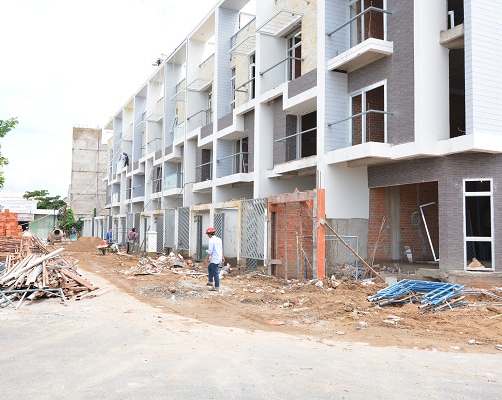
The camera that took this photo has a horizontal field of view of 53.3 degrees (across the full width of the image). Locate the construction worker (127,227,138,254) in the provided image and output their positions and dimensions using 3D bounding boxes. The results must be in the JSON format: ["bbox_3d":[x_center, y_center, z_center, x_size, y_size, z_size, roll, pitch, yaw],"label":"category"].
[{"bbox_3d":[-7.754,2.670,32.800,0.550,1.670,0.360,1,-3,-6],"label":"construction worker"}]

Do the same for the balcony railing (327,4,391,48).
[{"bbox_3d":[3.722,-5.592,17.247,0.870,1.050,2.420,2,-4,-25],"label":"balcony railing"}]

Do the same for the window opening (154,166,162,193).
[{"bbox_3d":[-7.586,-1.574,41.572,0.200,2.200,2.000,2,-4,-25],"label":"window opening"}]

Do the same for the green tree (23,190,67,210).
[{"bbox_3d":[-35.346,2.322,86.000,7.600,7.400,7.200,2,-4,-26],"label":"green tree"}]

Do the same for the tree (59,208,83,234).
[{"bbox_3d":[-26.566,3.419,74.000,3.600,4.400,3.400,2,-4,-26],"label":"tree"}]

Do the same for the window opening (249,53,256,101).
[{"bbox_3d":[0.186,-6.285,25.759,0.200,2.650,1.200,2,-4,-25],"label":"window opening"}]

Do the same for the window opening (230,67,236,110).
[{"bbox_3d":[-0.952,-6.203,28.162,0.200,2.600,0.750,2,-4,-25],"label":"window opening"}]

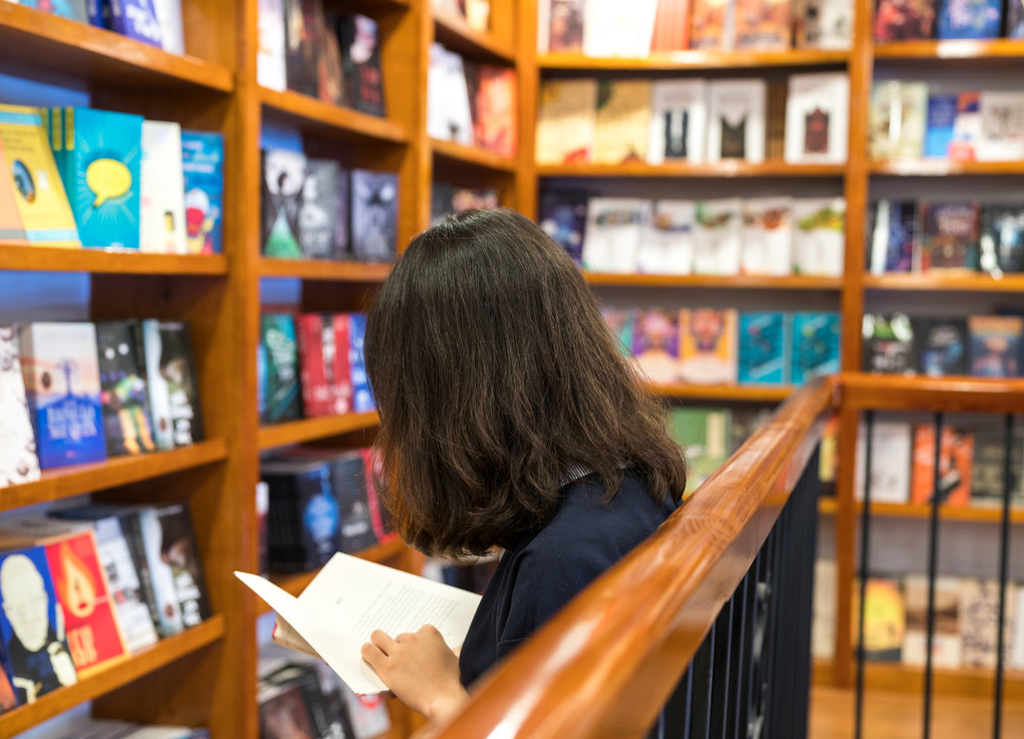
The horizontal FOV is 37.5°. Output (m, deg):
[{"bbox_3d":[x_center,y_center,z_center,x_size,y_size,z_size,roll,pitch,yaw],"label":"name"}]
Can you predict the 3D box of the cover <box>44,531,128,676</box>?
[{"bbox_3d":[-0.675,0.366,2.354,0.028,0.206,0.131,-17,-3,19],"label":"cover"}]

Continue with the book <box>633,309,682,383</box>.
[{"bbox_3d":[0.436,-0.067,4.522,0.135,0.224,0.030,2,1,14],"label":"book"}]

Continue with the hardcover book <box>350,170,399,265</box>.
[{"bbox_3d":[-0.308,-0.333,3.313,0.022,0.197,0.158,2,3,34],"label":"hardcover book"}]

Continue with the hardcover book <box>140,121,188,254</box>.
[{"bbox_3d":[-0.579,-0.296,2.435,0.023,0.218,0.151,-2,2,18],"label":"hardcover book"}]

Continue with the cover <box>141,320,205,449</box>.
[{"bbox_3d":[-0.573,0.025,2.513,0.023,0.208,0.146,-6,1,18],"label":"cover"}]

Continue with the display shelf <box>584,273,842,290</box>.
[{"bbox_3d":[0.520,-0.255,4.342,0.854,0.034,0.275,2,3,13],"label":"display shelf"}]

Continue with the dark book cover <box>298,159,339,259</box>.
[{"bbox_3d":[-0.409,-0.328,3.093,0.030,0.197,0.116,4,5,33],"label":"dark book cover"}]

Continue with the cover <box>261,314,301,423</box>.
[{"bbox_3d":[-0.467,0.000,2.955,0.028,0.208,0.125,-2,2,27],"label":"cover"}]

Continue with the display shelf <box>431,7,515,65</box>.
[{"bbox_3d":[-0.234,-0.864,3.899,0.275,0.034,0.789,2,3,16],"label":"display shelf"}]

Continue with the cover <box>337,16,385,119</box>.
[{"bbox_3d":[-0.319,-0.653,3.260,0.030,0.216,0.135,-5,1,17],"label":"cover"}]

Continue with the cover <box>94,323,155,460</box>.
[{"bbox_3d":[-0.627,0.032,2.368,0.025,0.210,0.141,-10,0,18],"label":"cover"}]

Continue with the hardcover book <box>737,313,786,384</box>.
[{"bbox_3d":[0.698,-0.058,4.207,0.128,0.199,0.023,2,-5,10],"label":"hardcover book"}]

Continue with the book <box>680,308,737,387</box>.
[{"bbox_3d":[0.572,-0.066,4.483,0.143,0.226,0.030,2,1,14],"label":"book"}]

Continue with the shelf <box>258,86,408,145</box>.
[{"bbox_3d":[-0.485,-0.517,3.091,0.275,0.034,0.824,2,3,16],"label":"shelf"}]

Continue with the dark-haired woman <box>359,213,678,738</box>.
[{"bbox_3d":[-0.021,0.532,1.411,0.420,1.360,0.420,2,4,22],"label":"dark-haired woman"}]

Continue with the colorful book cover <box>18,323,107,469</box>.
[{"bbox_3d":[-0.669,0.038,2.250,0.025,0.212,0.128,-4,1,29],"label":"colorful book cover"}]

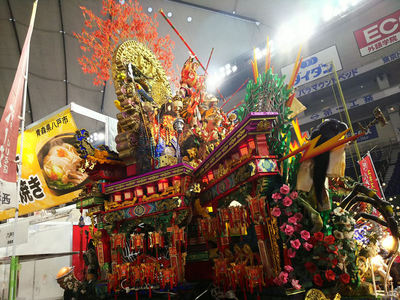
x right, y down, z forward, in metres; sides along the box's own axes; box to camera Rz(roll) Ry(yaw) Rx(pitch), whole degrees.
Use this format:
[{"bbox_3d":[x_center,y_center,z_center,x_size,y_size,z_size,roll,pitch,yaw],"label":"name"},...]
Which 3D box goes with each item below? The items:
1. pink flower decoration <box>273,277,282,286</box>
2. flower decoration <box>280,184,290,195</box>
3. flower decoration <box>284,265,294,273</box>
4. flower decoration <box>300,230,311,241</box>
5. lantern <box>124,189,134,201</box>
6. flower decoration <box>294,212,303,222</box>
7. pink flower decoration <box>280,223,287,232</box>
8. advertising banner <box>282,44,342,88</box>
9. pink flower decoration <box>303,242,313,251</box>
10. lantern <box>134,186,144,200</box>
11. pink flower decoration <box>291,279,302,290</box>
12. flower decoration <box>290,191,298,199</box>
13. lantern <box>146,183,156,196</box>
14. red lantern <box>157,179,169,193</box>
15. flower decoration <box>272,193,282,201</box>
[{"bbox_3d":[1.006,1.707,4.050,0.118,0.115,0.100,-12,-16,8],"label":"pink flower decoration"},{"bbox_3d":[1.115,0.516,4.080,0.122,0.125,0.100,-12,-16,8],"label":"flower decoration"},{"bbox_3d":[1.162,1.538,4.050,0.118,0.100,0.095,-12,-16,8],"label":"flower decoration"},{"bbox_3d":[1.048,0.850,3.100,0.095,0.097,0.070,-11,-19,16],"label":"flower decoration"},{"bbox_3d":[-1.375,0.869,6.050,0.165,0.235,0.165,-12,-16,8],"label":"lantern"},{"bbox_3d":[1.042,0.714,3.300,0.085,0.095,0.065,-11,-19,15],"label":"flower decoration"},{"bbox_3d":[1.119,1.030,4.120,0.118,0.115,0.100,-12,-16,8],"label":"pink flower decoration"},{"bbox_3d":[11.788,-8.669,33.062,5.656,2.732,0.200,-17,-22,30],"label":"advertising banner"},{"bbox_3d":[1.402,1.259,4.050,0.120,0.105,0.095,-12,-16,8],"label":"pink flower decoration"},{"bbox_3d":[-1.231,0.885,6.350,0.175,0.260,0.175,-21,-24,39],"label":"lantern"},{"bbox_3d":[0.928,1.293,3.000,0.105,0.105,0.075,-10,-19,13],"label":"pink flower decoration"},{"bbox_3d":[1.000,0.471,3.300,0.085,0.085,0.065,-11,-19,15],"label":"flower decoration"},{"bbox_3d":[-0.913,0.744,5.850,0.165,0.240,0.165,-12,-16,8],"label":"lantern"},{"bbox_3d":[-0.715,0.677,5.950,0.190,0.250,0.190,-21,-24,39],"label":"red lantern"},{"bbox_3d":[0.807,0.484,3.250,0.100,0.085,0.070,-10,-19,12],"label":"flower decoration"}]

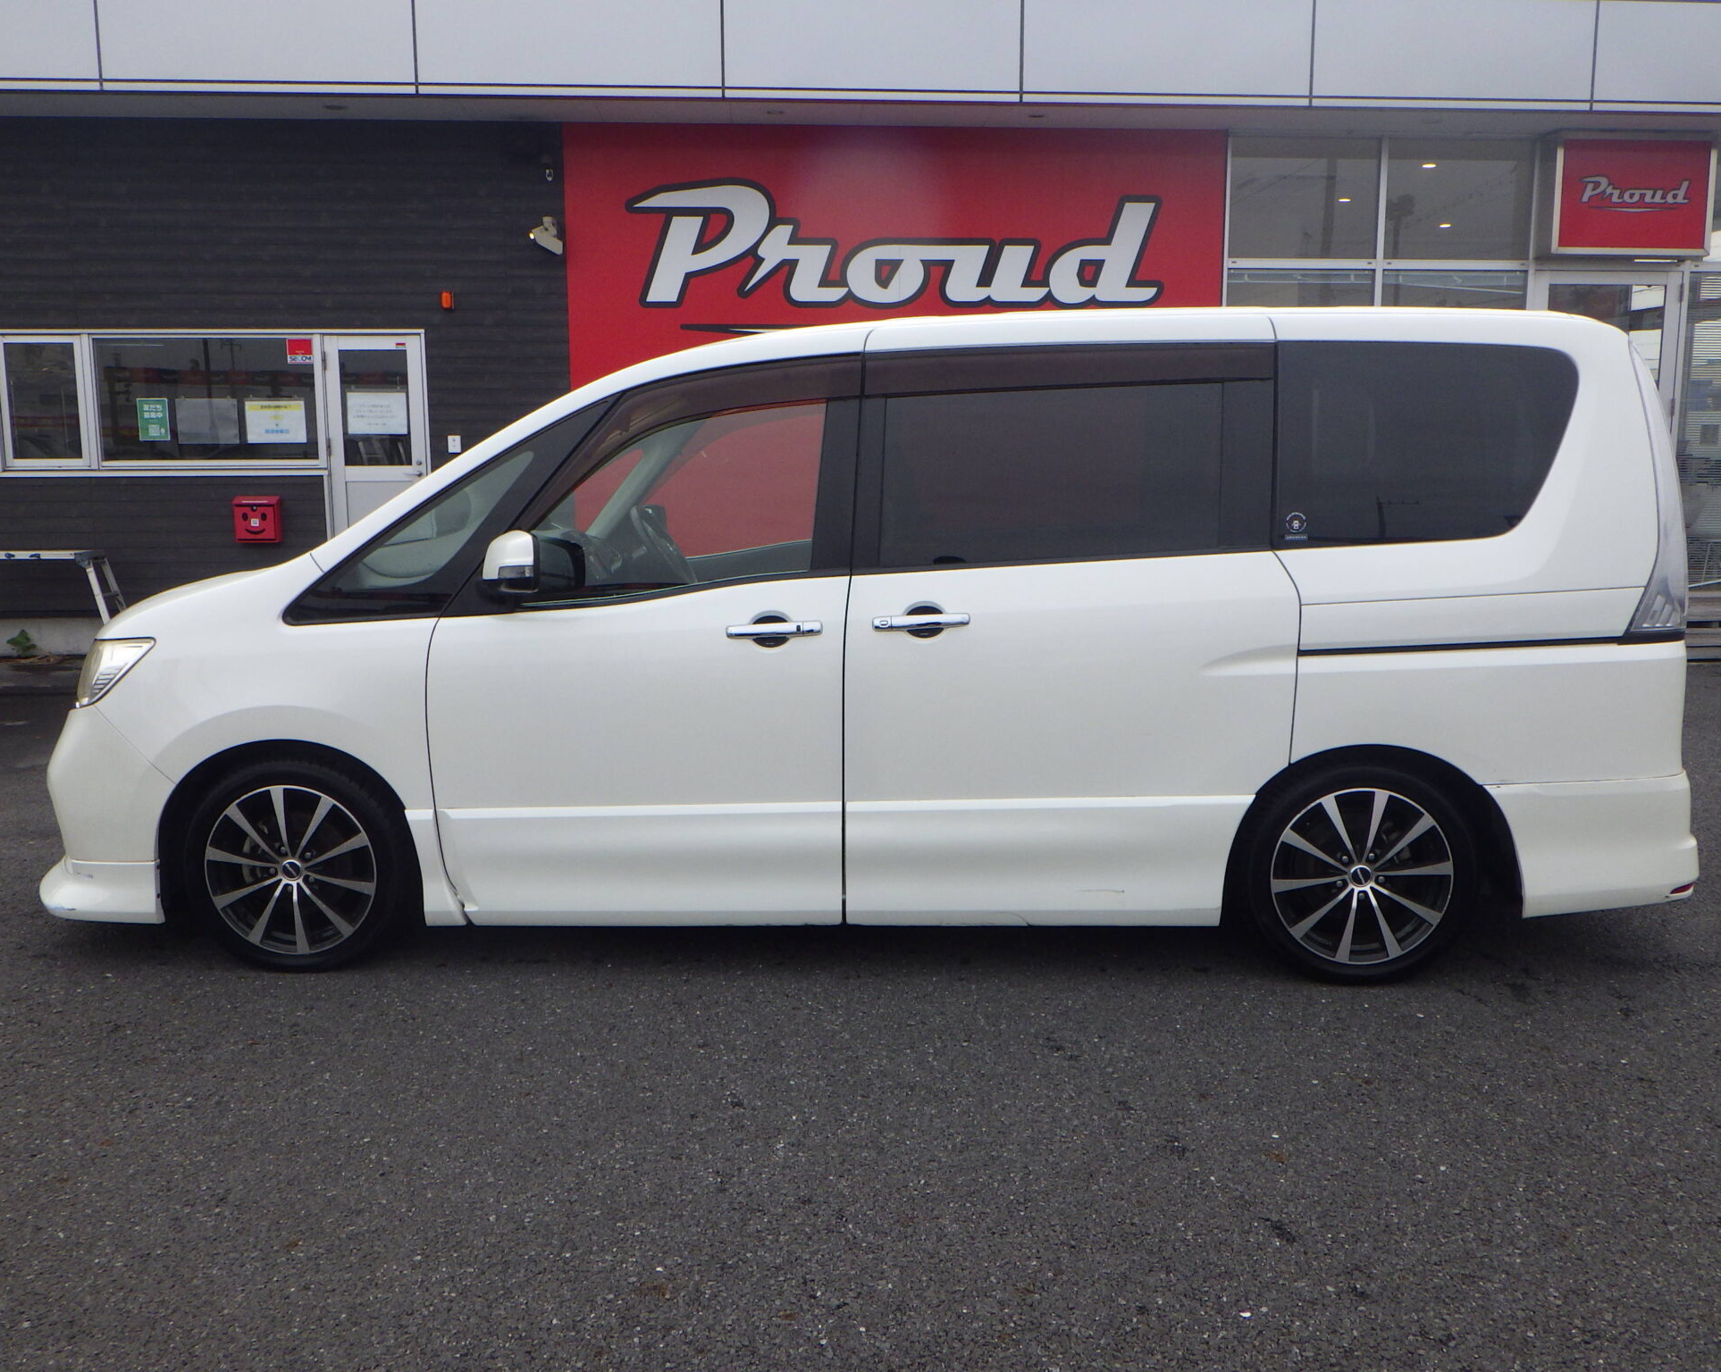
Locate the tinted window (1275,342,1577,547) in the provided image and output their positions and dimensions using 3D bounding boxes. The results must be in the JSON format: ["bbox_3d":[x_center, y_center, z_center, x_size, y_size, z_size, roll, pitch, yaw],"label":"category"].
[{"bbox_3d":[1.459,-0.622,3.811,0.765,0.535,0.070,0,-3,2],"label":"tinted window"}]

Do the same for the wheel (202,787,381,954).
[{"bbox_3d":[-1.543,0.487,4.104,0.472,0.472,0.180,0,9,3],"label":"wheel"}]

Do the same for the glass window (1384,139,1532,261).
[{"bbox_3d":[4.574,-3.715,11.313,1.154,0.890,0.060,-1,9,-4],"label":"glass window"}]

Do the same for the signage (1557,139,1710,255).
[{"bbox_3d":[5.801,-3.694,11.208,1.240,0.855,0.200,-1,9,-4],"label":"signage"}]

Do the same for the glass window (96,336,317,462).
[{"bbox_3d":[-4.758,-2.087,10.783,1.550,0.887,0.060,-1,9,-4],"label":"glass window"}]

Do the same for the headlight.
[{"bbox_3d":[-2.082,-0.052,4.170,0.360,0.200,0.380,0,9,2],"label":"headlight"}]

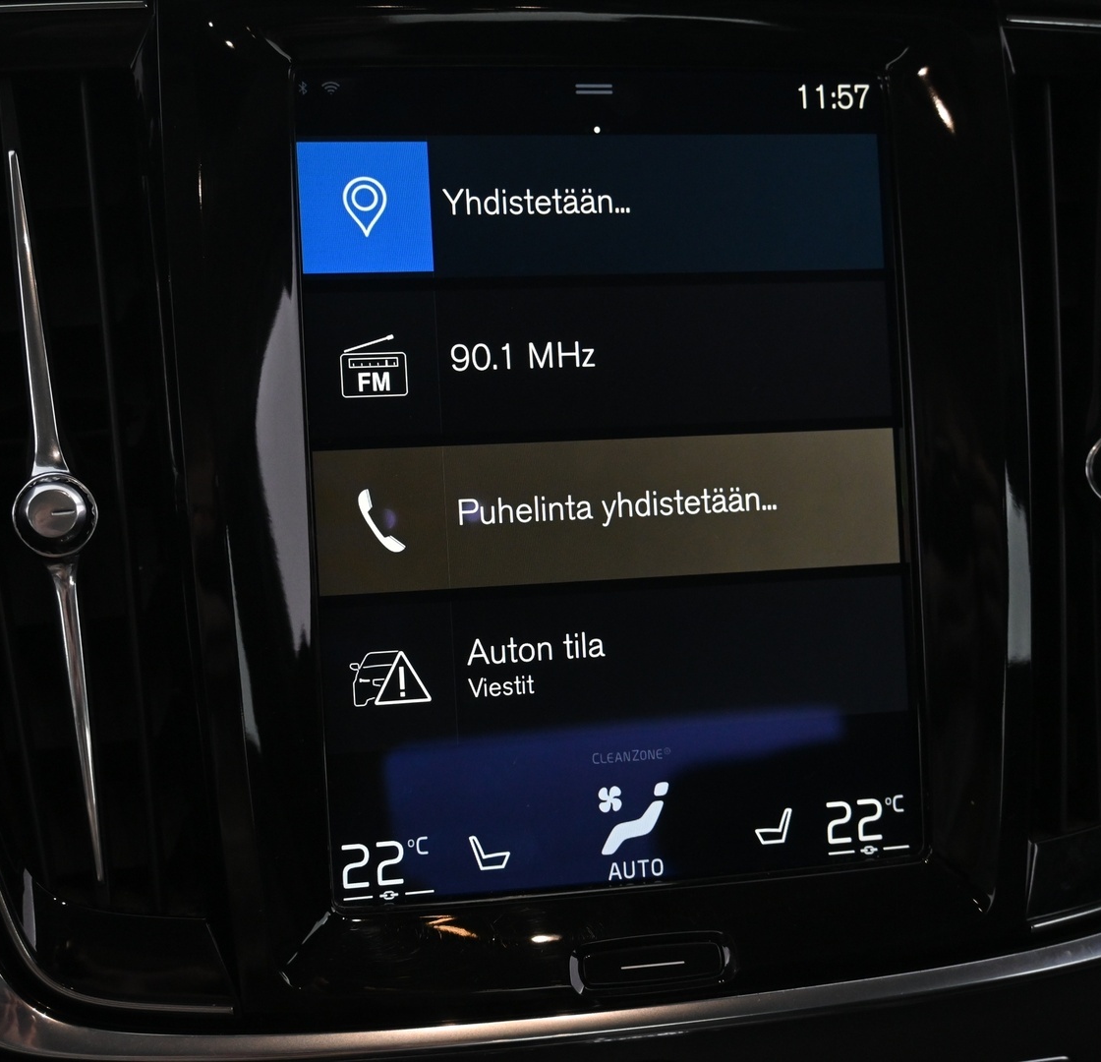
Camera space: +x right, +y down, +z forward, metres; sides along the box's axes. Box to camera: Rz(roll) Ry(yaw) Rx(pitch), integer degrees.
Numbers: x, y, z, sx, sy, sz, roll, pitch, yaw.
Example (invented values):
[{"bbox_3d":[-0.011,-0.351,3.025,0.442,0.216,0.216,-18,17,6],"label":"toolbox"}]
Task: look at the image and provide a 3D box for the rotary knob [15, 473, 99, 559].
[{"bbox_3d":[-0.100,-0.003,0.320,0.017,0.017,0.013,-3,0,-14],"label":"rotary knob"}]

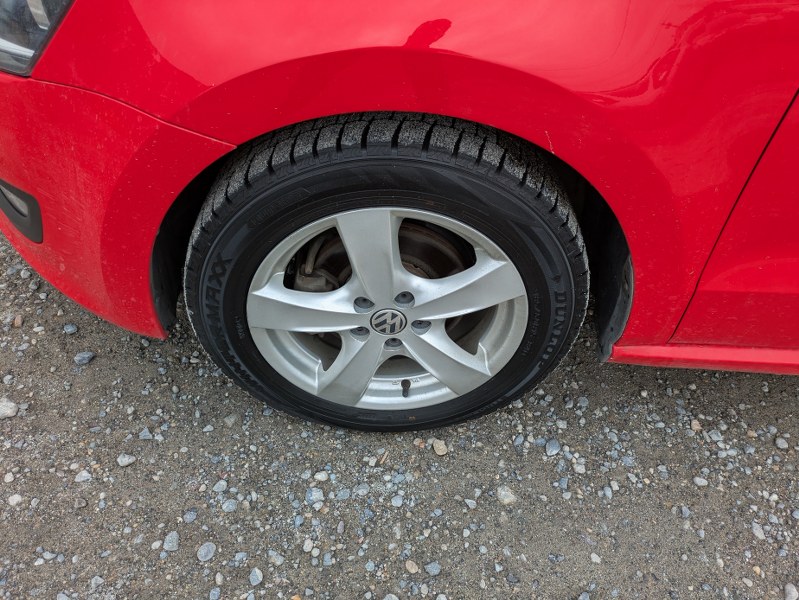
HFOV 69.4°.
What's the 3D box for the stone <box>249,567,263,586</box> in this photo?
[{"bbox_3d":[-0.212,0.410,0.854,0.017,0.011,0.024,-1,43,-4],"label":"stone"}]

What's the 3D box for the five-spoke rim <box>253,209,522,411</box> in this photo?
[{"bbox_3d":[-0.018,-0.010,0.910,0.412,0.412,0.150,0,42,-1],"label":"five-spoke rim"}]

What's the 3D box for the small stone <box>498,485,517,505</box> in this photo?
[{"bbox_3d":[0.176,0.325,0.963,0.027,0.017,0.033,-20,46,-22],"label":"small stone"}]

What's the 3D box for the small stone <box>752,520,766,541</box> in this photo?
[{"bbox_3d":[0.576,0.369,0.927,0.017,0.014,0.033,6,42,5],"label":"small stone"}]

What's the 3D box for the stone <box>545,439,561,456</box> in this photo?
[{"bbox_3d":[0.274,0.264,1.032,0.027,0.017,0.030,0,42,-1],"label":"stone"}]

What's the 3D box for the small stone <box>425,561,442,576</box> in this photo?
[{"bbox_3d":[0.050,0.406,0.872,0.024,0.013,0.020,3,43,0],"label":"small stone"}]

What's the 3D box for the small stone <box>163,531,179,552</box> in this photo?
[{"bbox_3d":[-0.348,0.371,0.886,0.022,0.014,0.029,-7,44,-11],"label":"small stone"}]

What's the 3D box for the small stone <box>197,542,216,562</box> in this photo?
[{"bbox_3d":[-0.294,0.385,0.882,0.024,0.017,0.028,12,43,11],"label":"small stone"}]

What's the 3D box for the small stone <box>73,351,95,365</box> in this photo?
[{"bbox_3d":[-0.624,0.115,1.145,0.036,0.017,0.026,-18,47,-21],"label":"small stone"}]

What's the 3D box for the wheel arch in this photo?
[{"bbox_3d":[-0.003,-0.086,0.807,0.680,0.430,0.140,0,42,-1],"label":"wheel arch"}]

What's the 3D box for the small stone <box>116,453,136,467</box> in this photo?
[{"bbox_3d":[-0.466,0.273,0.985,0.028,0.014,0.022,3,43,0],"label":"small stone"}]

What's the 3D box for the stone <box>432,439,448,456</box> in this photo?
[{"bbox_3d":[0.073,0.263,1.028,0.020,0.013,0.031,-10,44,-14],"label":"stone"}]

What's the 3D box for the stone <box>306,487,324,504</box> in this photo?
[{"bbox_3d":[-0.140,0.322,0.950,0.029,0.016,0.026,-7,44,-11],"label":"stone"}]

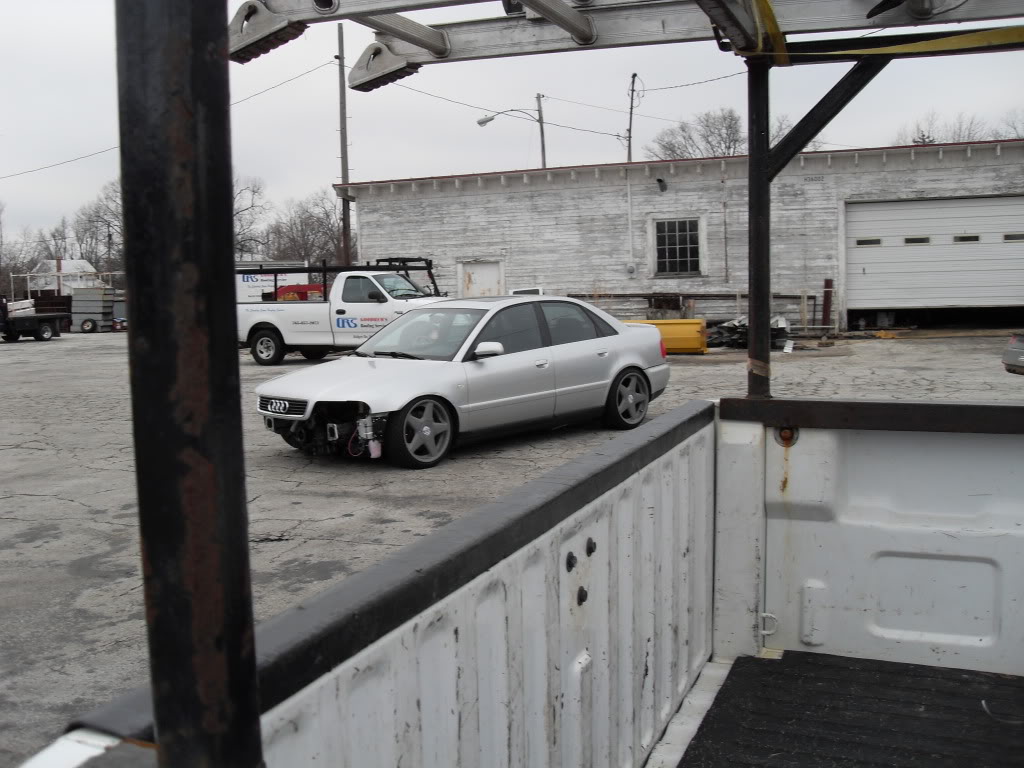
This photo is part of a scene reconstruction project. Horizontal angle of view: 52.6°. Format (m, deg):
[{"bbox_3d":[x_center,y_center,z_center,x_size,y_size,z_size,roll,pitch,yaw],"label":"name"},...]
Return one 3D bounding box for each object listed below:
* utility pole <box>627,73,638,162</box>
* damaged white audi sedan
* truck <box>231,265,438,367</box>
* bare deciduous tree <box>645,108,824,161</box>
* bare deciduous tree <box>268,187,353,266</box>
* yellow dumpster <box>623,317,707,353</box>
[{"bbox_3d":[6.314,-10.603,55.358,0.400,12.300,0.360,3,6,0],"label":"utility pole"},{"bbox_3d":[-0.290,-0.150,10.000,4.390,1.380,1.750,-7,8,-42],"label":"damaged white audi sedan"},{"bbox_3d":[-3.110,-1.474,21.023,5.600,2.000,2.030,0,6,20],"label":"truck"},{"bbox_3d":[14.122,-11.698,66.617,11.200,11.800,10.500,-2,6,0],"label":"bare deciduous tree"},{"bbox_3d":[-16.223,-11.374,85.492,7.200,9.410,6.600,-2,6,0],"label":"bare deciduous tree"},{"bbox_3d":[2.657,-0.976,20.735,2.400,0.690,0.900,0,6,20],"label":"yellow dumpster"}]

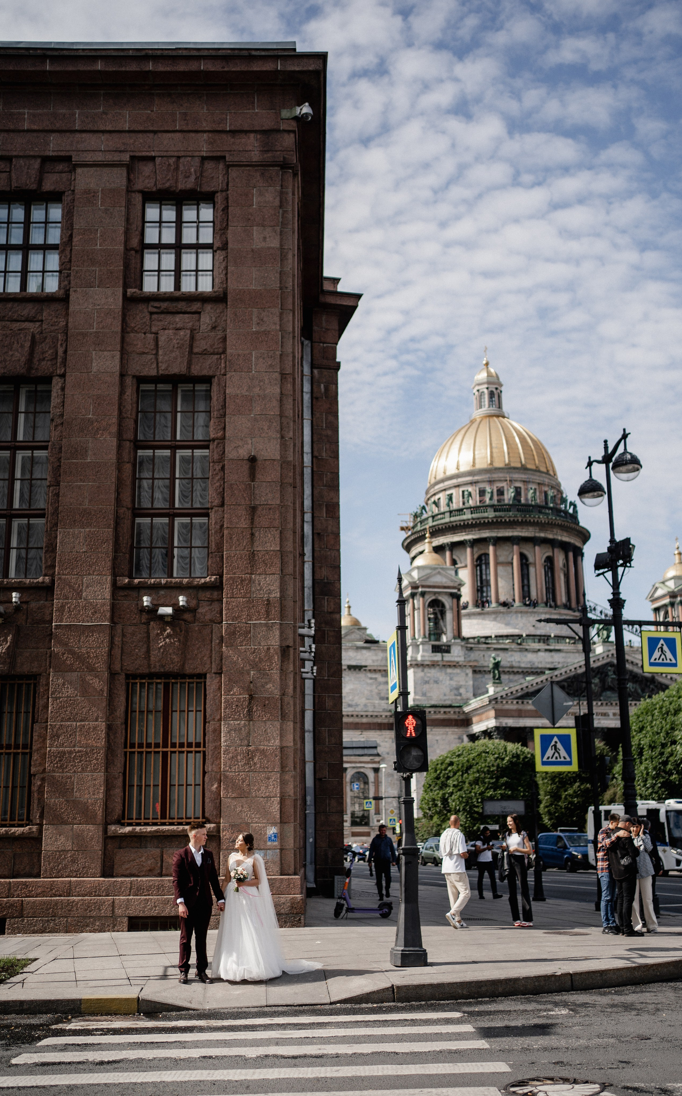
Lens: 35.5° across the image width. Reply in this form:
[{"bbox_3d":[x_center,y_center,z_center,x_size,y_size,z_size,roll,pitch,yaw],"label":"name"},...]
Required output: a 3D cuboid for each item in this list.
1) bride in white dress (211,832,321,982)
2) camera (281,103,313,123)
[{"bbox_3d":[-0.935,4.354,13.111,1.240,1.663,1.000,-3,-15,9],"label":"bride in white dress"},{"bbox_3d":[-0.822,-8.721,21.205,0.450,0.320,0.550,11,-18,-39],"label":"camera"}]

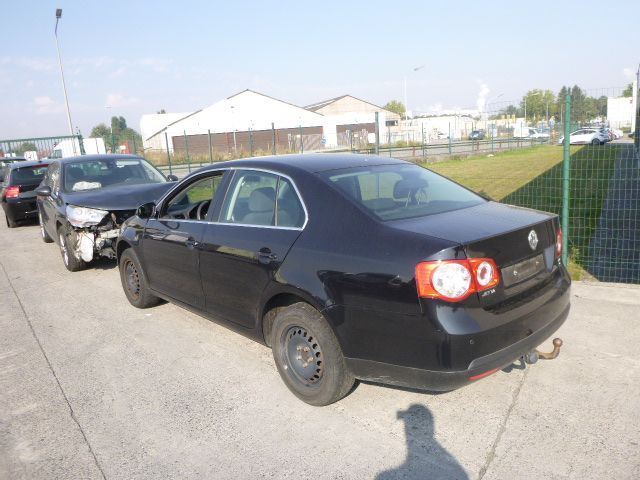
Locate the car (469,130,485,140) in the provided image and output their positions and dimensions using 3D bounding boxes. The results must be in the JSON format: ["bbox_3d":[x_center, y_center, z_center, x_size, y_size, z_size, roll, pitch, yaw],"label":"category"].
[{"bbox_3d":[21.154,-14.125,62.000,1.800,1.450,4.400,4,13,30],"label":"car"}]

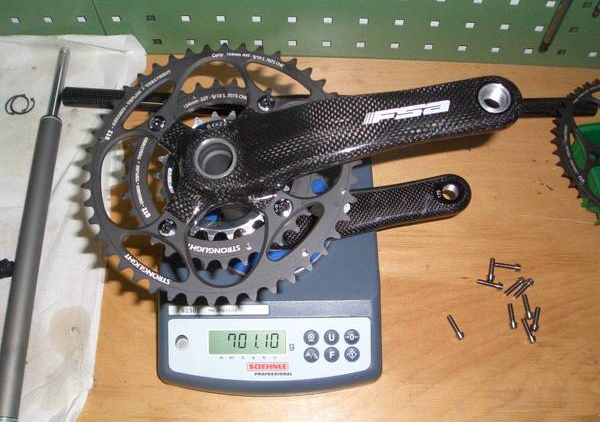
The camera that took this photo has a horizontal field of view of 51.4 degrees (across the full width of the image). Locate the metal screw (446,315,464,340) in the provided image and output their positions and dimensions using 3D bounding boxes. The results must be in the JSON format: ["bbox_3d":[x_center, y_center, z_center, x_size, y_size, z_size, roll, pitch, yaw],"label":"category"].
[{"bbox_3d":[0.143,0.107,0.574,0.007,0.007,0.025,-20,63,-9],"label":"metal screw"}]

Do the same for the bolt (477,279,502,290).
[{"bbox_3d":[0.181,0.070,0.595,0.025,0.007,0.007,12,66,9],"label":"bolt"}]

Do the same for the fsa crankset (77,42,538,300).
[{"bbox_3d":[0.001,-0.020,0.455,0.284,0.180,0.183,-10,71,0],"label":"fsa crankset"}]

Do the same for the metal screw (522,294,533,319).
[{"bbox_3d":[0.212,0.089,0.582,0.007,0.007,0.025,-4,61,-2],"label":"metal screw"}]

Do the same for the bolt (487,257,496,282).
[{"bbox_3d":[0.184,0.057,0.602,0.007,0.007,0.025,12,63,5],"label":"bolt"}]

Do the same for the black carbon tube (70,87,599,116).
[{"bbox_3d":[0.032,-0.115,0.661,0.570,0.025,0.029,1,65,1],"label":"black carbon tube"}]

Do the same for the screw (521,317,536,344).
[{"bbox_3d":[0.211,0.110,0.576,0.007,0.007,0.025,-14,63,-6],"label":"screw"}]

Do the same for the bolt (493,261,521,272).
[{"bbox_3d":[0.201,0.053,0.603,0.025,0.007,0.007,7,65,6],"label":"bolt"}]

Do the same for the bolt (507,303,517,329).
[{"bbox_3d":[0.197,0.098,0.578,0.007,0.007,0.025,-1,61,0],"label":"bolt"}]

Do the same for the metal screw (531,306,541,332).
[{"bbox_3d":[0.220,0.101,0.581,0.007,0.007,0.025,18,63,8],"label":"metal screw"}]

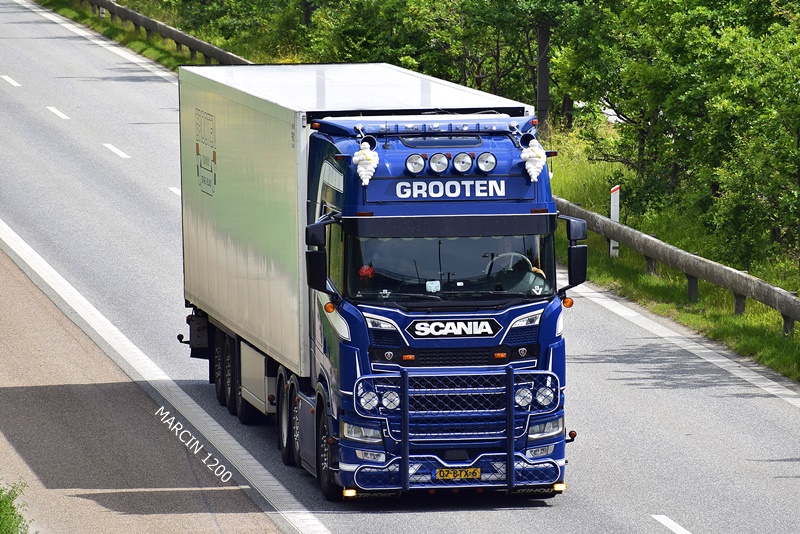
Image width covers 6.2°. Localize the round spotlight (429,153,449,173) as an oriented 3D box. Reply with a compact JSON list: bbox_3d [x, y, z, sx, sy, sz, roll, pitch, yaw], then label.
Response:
[{"bbox_3d":[0.408,-1.094,77.004,0.210,0.210,0.110,-1,4,-7],"label":"round spotlight"}]

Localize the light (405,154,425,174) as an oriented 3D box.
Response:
[{"bbox_3d":[0.162,-1.078,76.847,0.210,0.210,0.130,-1,4,-7],"label":"light"}]

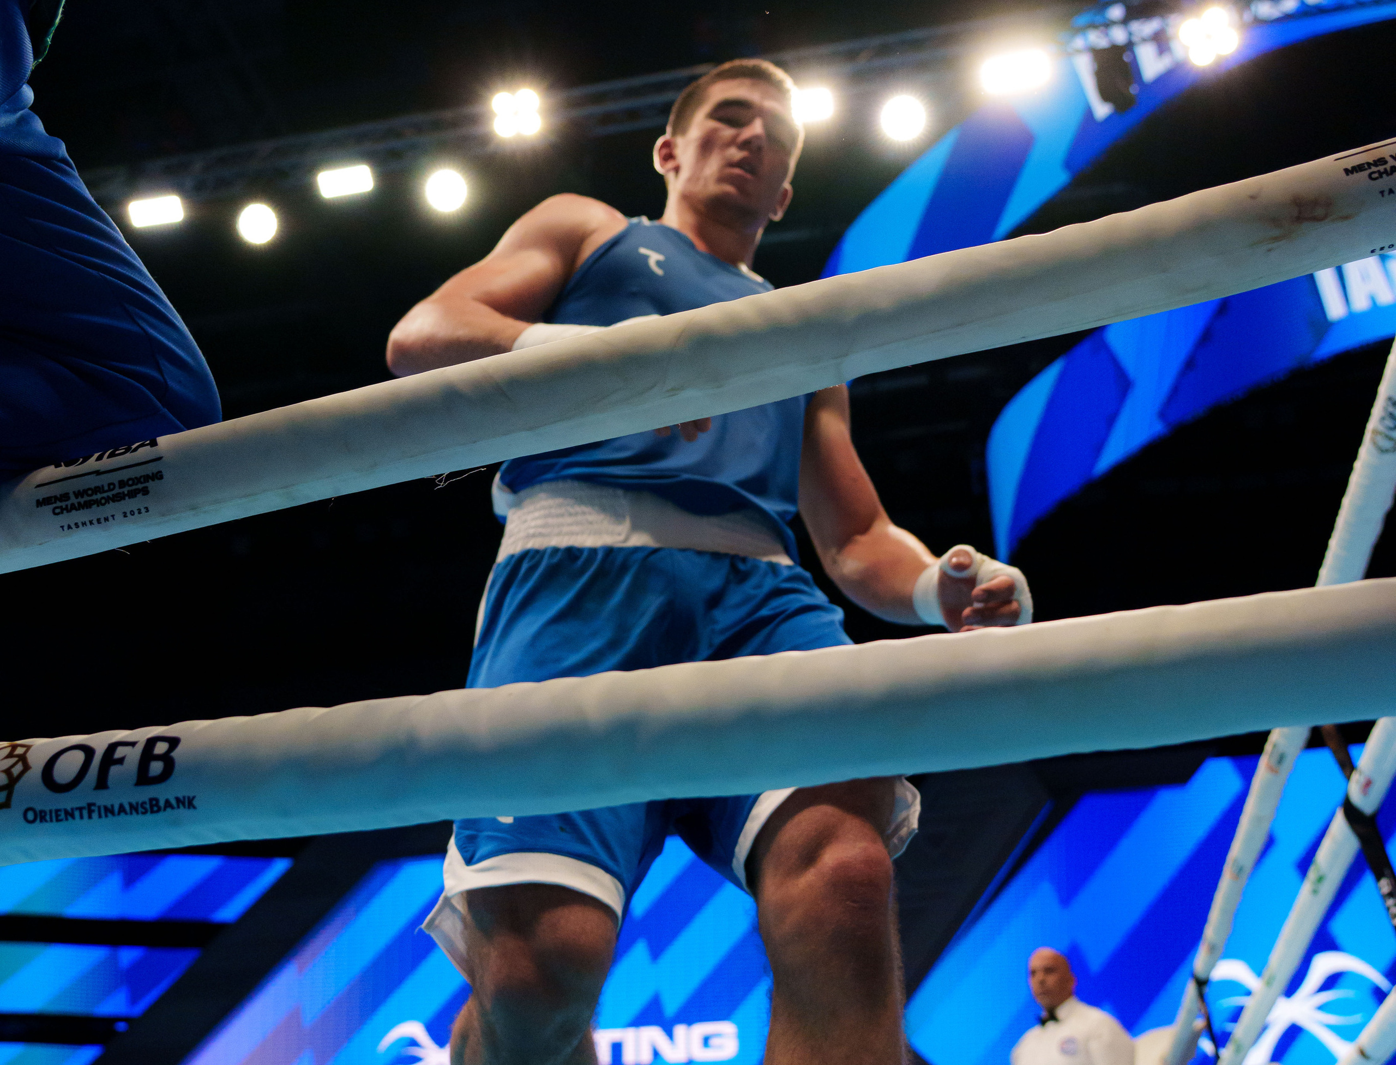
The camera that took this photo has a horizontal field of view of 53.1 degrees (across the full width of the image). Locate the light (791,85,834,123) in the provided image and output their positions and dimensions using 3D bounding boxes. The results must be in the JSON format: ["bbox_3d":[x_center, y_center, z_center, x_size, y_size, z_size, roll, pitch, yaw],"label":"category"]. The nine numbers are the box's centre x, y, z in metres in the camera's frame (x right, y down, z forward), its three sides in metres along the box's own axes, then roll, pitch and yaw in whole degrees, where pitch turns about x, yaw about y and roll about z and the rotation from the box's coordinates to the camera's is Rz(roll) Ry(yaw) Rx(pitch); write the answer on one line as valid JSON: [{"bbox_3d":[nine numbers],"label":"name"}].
[{"bbox_3d":[1.049,-4.073,13.308,0.560,0.180,0.280,-7,-72,10],"label":"light"}]

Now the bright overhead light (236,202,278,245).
[{"bbox_3d":[-4.403,-3.137,14.136,0.370,0.380,0.370,-3,-72,3],"label":"bright overhead light"}]

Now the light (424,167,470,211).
[{"bbox_3d":[-2.455,-3.394,13.814,0.370,0.380,0.370,-3,-72,3],"label":"light"}]

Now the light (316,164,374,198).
[{"bbox_3d":[-3.539,-3.563,14.128,0.560,0.180,0.280,-7,-72,10],"label":"light"}]

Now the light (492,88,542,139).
[{"bbox_3d":[-1.798,-4.186,13.920,0.430,0.220,0.430,-3,-72,3],"label":"light"}]

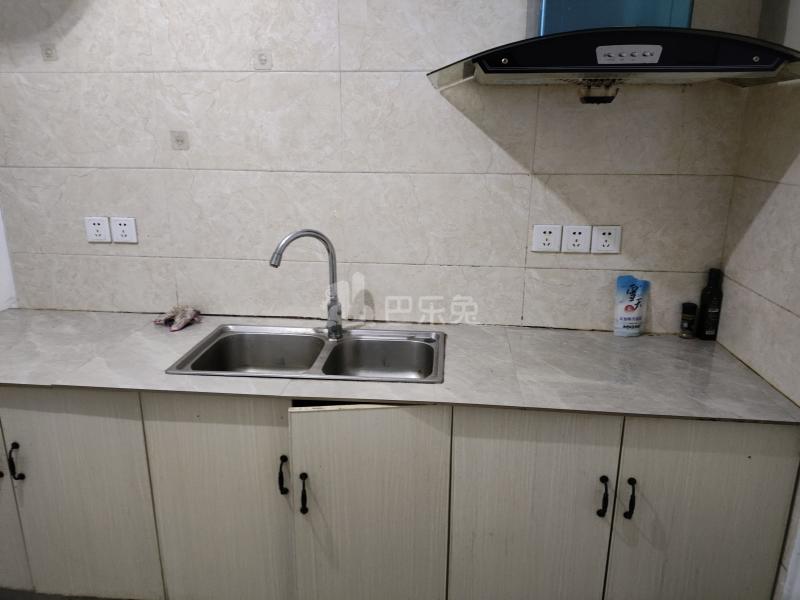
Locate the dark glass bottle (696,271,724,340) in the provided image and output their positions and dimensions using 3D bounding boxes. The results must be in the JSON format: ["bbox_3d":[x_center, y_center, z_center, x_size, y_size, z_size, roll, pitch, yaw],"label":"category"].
[{"bbox_3d":[0.978,0.015,1.819,0.060,0.224,0.060,2,16,6],"label":"dark glass bottle"}]

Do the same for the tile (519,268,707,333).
[{"bbox_3d":[0.711,0.003,1.885,0.603,0.206,0.010,2,16,6],"label":"tile"}]

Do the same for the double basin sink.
[{"bbox_3d":[-0.243,0.239,1.753,0.750,0.190,0.406,2,16,6],"label":"double basin sink"}]

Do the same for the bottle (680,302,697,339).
[{"bbox_3d":[0.927,0.069,1.848,0.045,0.104,0.045,2,16,6],"label":"bottle"}]

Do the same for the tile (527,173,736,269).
[{"bbox_3d":[0.713,-0.238,1.815,0.603,0.298,0.010,2,16,6],"label":"tile"}]

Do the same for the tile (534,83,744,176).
[{"bbox_3d":[0.715,-0.526,1.731,0.603,0.301,0.010,2,16,6],"label":"tile"}]

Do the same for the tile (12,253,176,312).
[{"bbox_3d":[-1.086,-0.059,2.061,0.609,0.206,0.010,2,16,6],"label":"tile"}]

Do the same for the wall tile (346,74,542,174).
[{"bbox_3d":[0.116,-0.547,1.790,0.600,0.301,0.010,2,16,6],"label":"wall tile"}]

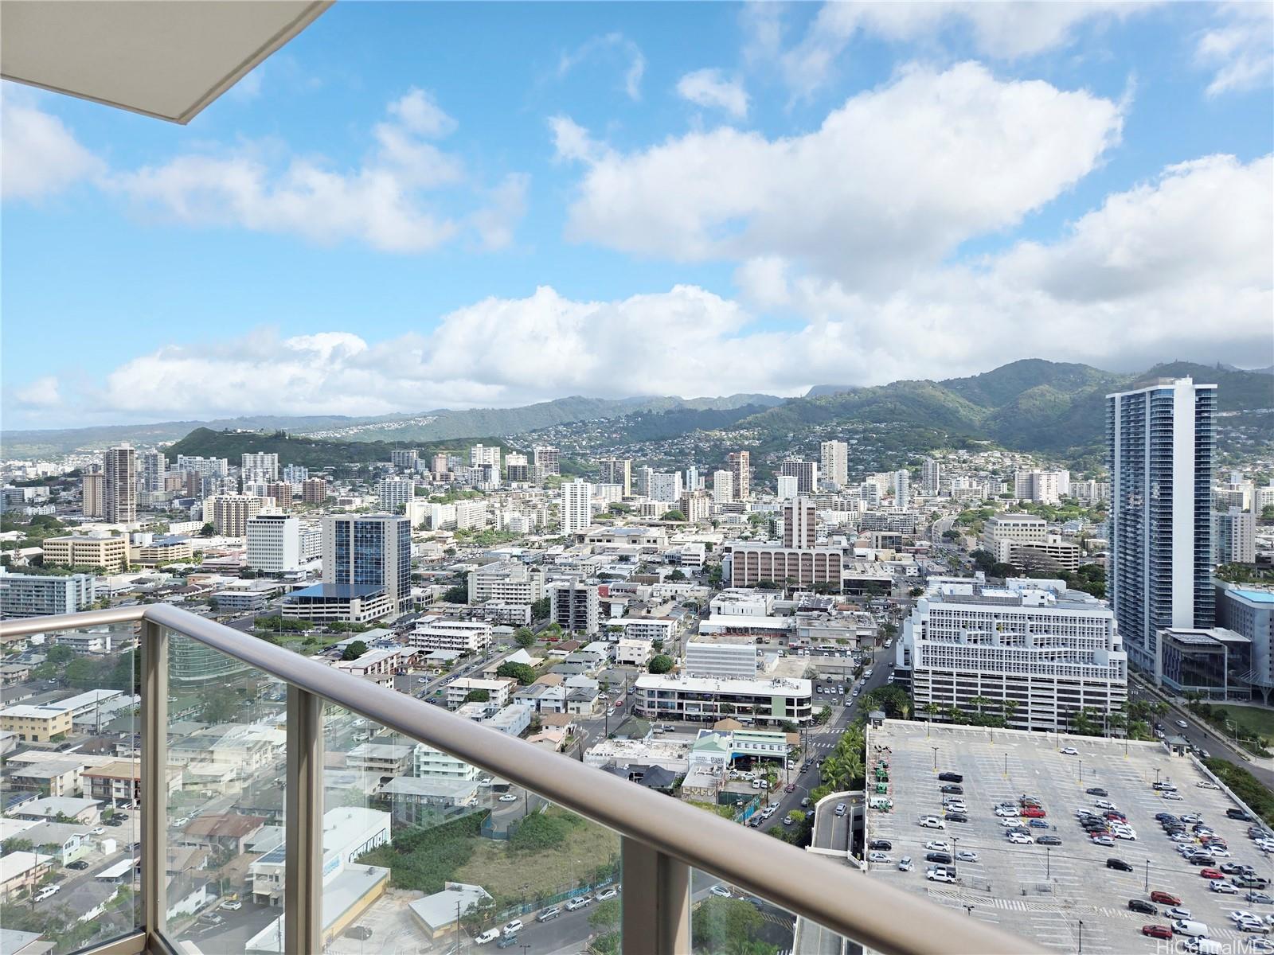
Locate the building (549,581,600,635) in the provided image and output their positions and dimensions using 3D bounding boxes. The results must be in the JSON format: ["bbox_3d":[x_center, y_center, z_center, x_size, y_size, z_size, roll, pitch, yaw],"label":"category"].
[{"bbox_3d":[-33.110,69.910,455.410,25.000,26.300,15.000,0,1,11],"label":"building"}]

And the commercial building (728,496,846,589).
[{"bbox_3d":[104.630,47.040,600.000,77.330,62.840,34.000,0,1,10],"label":"commercial building"}]

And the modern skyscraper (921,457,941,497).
[{"bbox_3d":[496.190,1.800,1430.480,24.680,60.620,20.560,1,2,30],"label":"modern skyscraper"}]

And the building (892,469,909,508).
[{"bbox_3d":[388.860,15.790,1245.000,23.040,56.050,23.040,0,1,15],"label":"building"}]

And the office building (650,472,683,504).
[{"bbox_3d":[46.220,16.100,1328.020,43.000,49.500,26.000,0,1,14],"label":"office building"}]

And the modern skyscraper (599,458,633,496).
[{"bbox_3d":[-34.820,0.410,1380.000,46.520,60.690,24.000,1,1,18],"label":"modern skyscraper"}]

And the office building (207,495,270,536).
[{"bbox_3d":[-419.680,40.660,895.000,58.820,45.240,20.000,0,1,10],"label":"office building"}]

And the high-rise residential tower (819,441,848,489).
[{"bbox_3d":[344.460,-20.670,1479.940,33.830,83.070,32.780,-1,2,-35],"label":"high-rise residential tower"}]

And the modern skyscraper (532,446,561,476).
[{"bbox_3d":[-165.180,-28.540,1553.900,46.000,58.000,22.000,0,1,8],"label":"modern skyscraper"}]

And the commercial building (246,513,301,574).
[{"bbox_3d":[-288.180,52.650,670.500,33.000,46.500,18.000,0,1,11],"label":"commercial building"}]

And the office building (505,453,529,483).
[{"bbox_3d":[-214.790,-17.130,1520.000,37.950,51.390,20.000,0,1,5],"label":"office building"}]

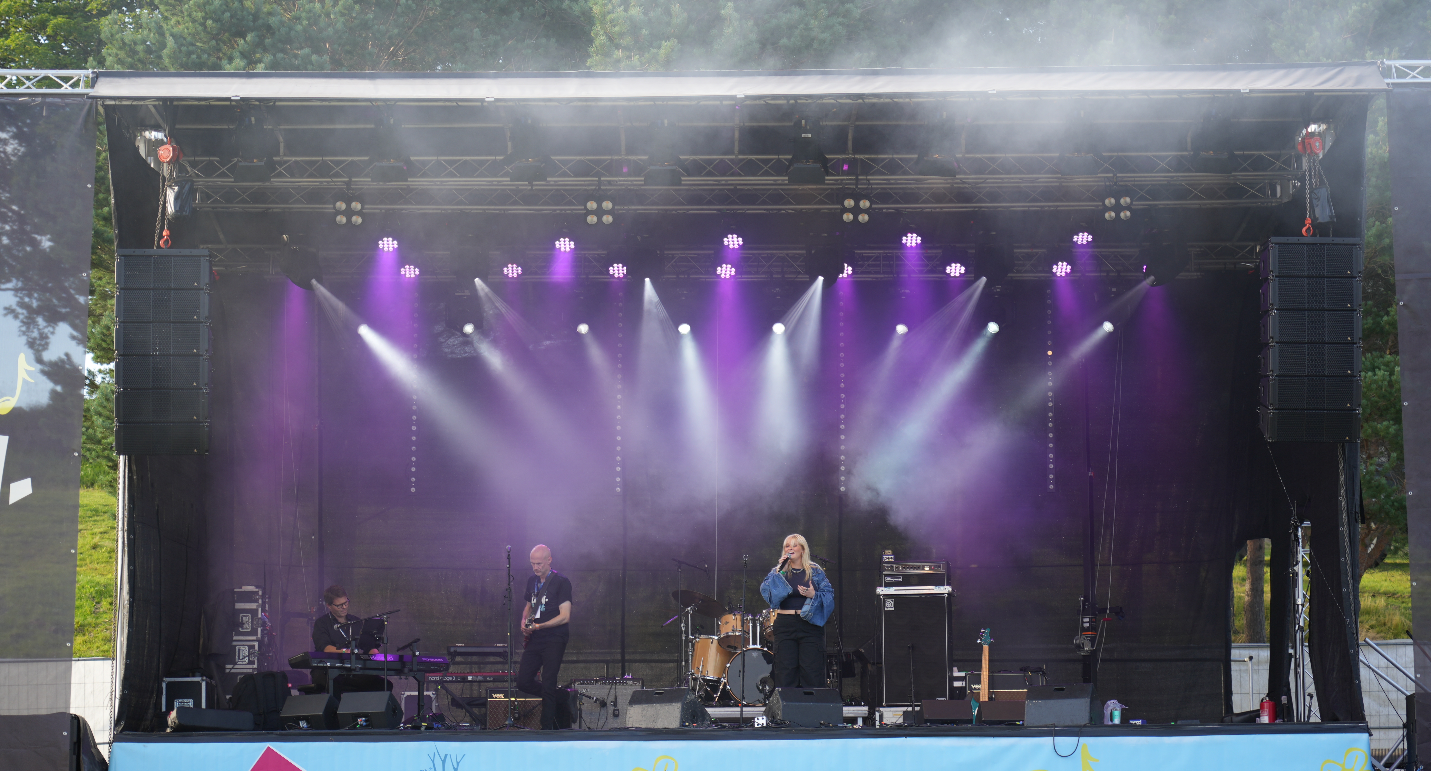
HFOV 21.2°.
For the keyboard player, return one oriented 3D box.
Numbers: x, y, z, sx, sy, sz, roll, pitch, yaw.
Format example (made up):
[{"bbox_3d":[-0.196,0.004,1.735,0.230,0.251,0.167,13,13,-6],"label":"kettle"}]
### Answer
[{"bbox_3d":[-3.352,2.507,34.965,0.600,1.380,0.800,3,-6,-28],"label":"keyboard player"}]

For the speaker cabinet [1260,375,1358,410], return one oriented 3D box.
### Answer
[{"bbox_3d":[4.946,0.063,31.700,0.760,0.275,0.520,0,-3,-2],"label":"speaker cabinet"}]

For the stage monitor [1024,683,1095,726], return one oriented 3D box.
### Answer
[{"bbox_3d":[3.112,2.861,34.100,0.600,0.390,0.520,-2,-6,18],"label":"stage monitor"}]

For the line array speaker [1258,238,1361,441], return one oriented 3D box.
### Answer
[{"bbox_3d":[5.209,-0.396,33.400,0.800,1.780,0.520,0,-5,-4],"label":"line array speaker"}]

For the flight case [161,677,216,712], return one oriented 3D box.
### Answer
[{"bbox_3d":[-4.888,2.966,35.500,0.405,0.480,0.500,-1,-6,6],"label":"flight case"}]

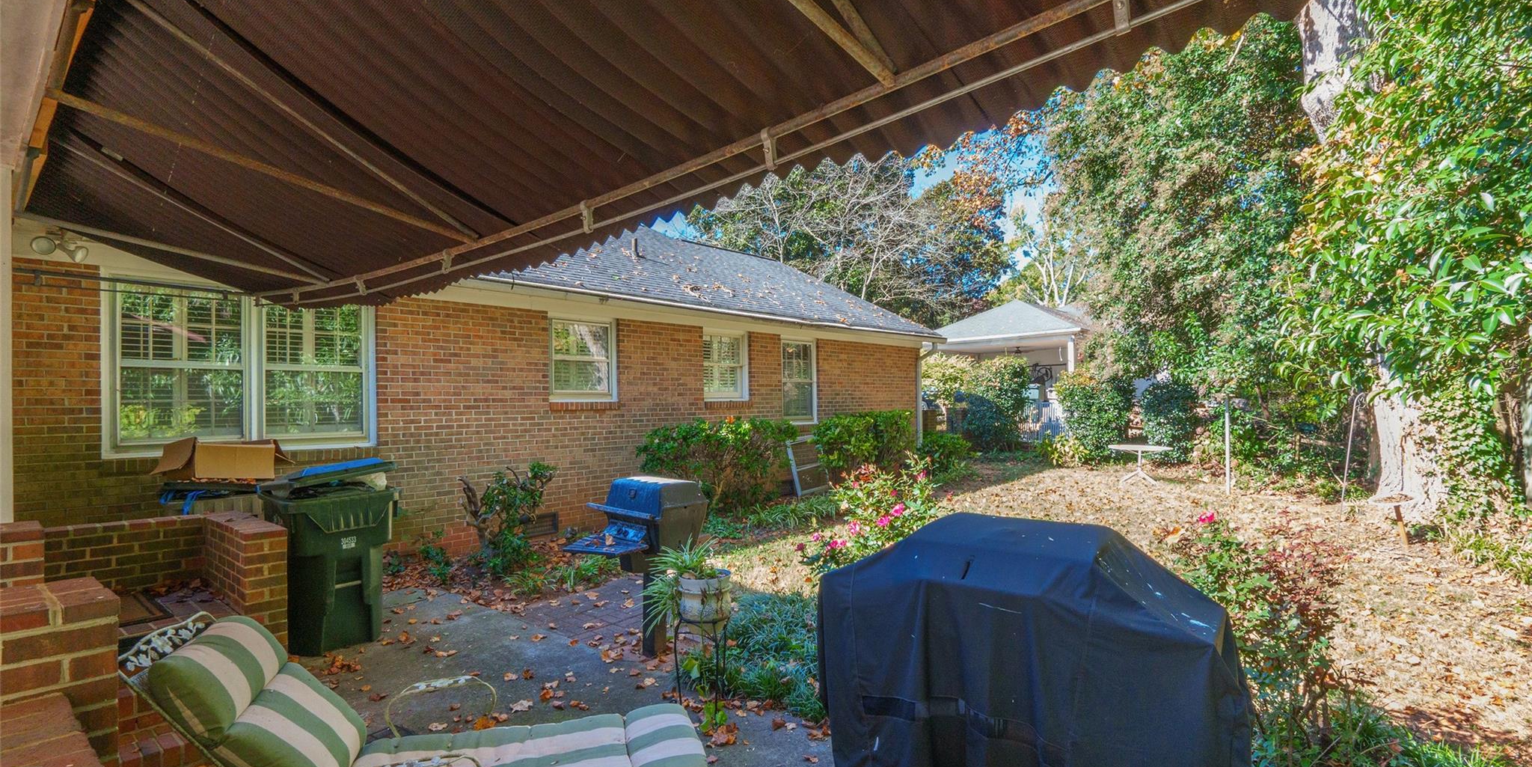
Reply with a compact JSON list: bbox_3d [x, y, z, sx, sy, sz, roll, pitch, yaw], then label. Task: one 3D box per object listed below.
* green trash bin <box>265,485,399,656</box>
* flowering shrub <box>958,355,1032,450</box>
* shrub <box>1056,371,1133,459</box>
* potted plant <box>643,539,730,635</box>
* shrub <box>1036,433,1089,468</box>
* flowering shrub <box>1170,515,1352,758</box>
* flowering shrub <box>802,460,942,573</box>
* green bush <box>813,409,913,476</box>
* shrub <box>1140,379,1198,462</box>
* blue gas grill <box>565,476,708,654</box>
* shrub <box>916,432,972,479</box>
[{"bbox_3d":[-3.200,1.222,4.957,0.840,1.080,0.640,-1,-1,41],"label":"green trash bin"},{"bbox_3d":[6.397,0.568,19.000,2.000,2.740,1.900,0,-1,19],"label":"flowering shrub"},{"bbox_3d":[7.963,0.794,16.500,1.720,2.226,1.700,0,-1,26],"label":"shrub"},{"bbox_3d":[-0.417,1.082,3.620,0.460,0.535,0.440,0,-1,-7],"label":"potted plant"},{"bbox_3d":[6.587,1.506,15.200,1.150,0.767,1.100,0,-1,23],"label":"shrub"},{"bbox_3d":[2.386,1.188,3.250,0.760,1.106,0.760,-1,-1,36],"label":"flowering shrub"},{"bbox_3d":[0.716,1.130,4.600,0.950,1.168,0.950,0,-1,9],"label":"flowering shrub"},{"bbox_3d":[1.900,1.171,12.108,1.100,1.360,2.300,-1,-1,41],"label":"green bush"},{"bbox_3d":[9.702,0.895,16.400,1.280,2.021,1.280,0,-1,31],"label":"shrub"},{"bbox_3d":[-0.819,1.179,4.342,0.550,1.150,0.740,-1,-1,41],"label":"blue gas grill"},{"bbox_3d":[3.603,1.434,13.800,1.100,0.851,1.100,-1,-1,41],"label":"shrub"}]

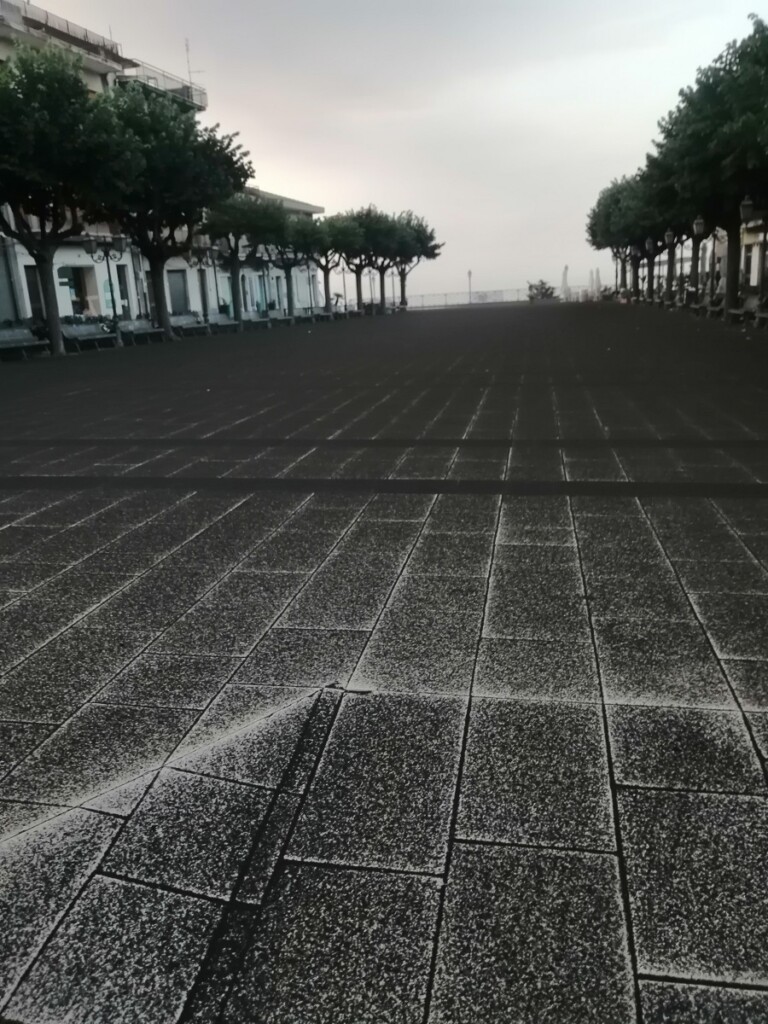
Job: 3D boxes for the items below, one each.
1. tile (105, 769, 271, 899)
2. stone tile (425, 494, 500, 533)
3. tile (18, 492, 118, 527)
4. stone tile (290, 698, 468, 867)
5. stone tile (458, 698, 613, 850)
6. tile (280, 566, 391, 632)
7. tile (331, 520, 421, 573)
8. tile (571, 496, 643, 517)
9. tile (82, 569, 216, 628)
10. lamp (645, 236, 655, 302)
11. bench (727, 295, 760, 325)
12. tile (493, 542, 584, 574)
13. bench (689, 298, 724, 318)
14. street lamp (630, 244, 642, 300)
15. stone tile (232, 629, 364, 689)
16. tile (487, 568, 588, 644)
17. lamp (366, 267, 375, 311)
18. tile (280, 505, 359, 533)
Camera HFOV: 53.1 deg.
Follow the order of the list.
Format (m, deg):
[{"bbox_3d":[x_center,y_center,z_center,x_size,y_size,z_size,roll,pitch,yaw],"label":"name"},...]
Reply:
[{"bbox_3d":[-0.493,0.839,2.005,0.344,0.040,0.368,5,23,8],"label":"tile"},{"bbox_3d":[0.472,0.027,4.518,0.395,0.050,0.807,0,16,11],"label":"stone tile"},{"bbox_3d":[-2.050,0.005,5.108,0.445,0.040,0.740,0,16,11],"label":"tile"},{"bbox_3d":[0.014,0.740,2.160,0.395,0.050,0.686,0,22,11],"label":"stone tile"},{"bbox_3d":[0.427,0.728,2.168,0.407,0.040,0.590,0,22,11],"label":"stone tile"},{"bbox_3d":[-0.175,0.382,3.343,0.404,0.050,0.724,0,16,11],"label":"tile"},{"bbox_3d":[-0.035,0.176,4.067,0.404,0.050,0.742,0,16,11],"label":"tile"},{"bbox_3d":[1.296,-0.013,4.510,0.389,0.050,0.425,0,16,11],"label":"tile"},{"bbox_3d":[-1.000,0.398,3.436,0.401,0.050,0.736,0,16,11],"label":"tile"},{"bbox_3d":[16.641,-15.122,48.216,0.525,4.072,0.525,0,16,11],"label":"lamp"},{"bbox_3d":[10.230,-5.745,21.866,0.600,0.800,2.000,0,16,11],"label":"bench"},{"bbox_3d":[0.732,0.234,3.715,0.401,0.050,0.328,0,16,11],"label":"tile"},{"bbox_3d":[11.962,-7.611,28.547,0.650,0.820,1.900,0,16,11],"label":"bench"},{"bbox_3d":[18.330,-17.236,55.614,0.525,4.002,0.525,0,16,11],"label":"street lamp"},{"bbox_3d":[-0.292,0.547,2.829,0.413,0.040,0.455,0,16,11],"label":"stone tile"},{"bbox_3d":[0.629,0.385,3.185,0.401,0.050,0.779,0,16,11],"label":"tile"},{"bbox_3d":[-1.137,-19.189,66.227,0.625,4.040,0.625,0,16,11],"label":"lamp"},{"bbox_3d":[-0.364,0.066,4.528,0.398,0.050,0.480,0,16,11],"label":"tile"}]

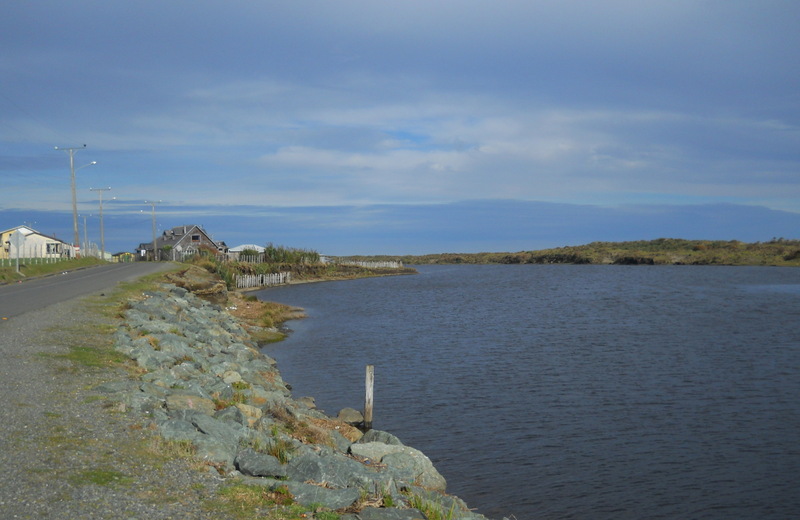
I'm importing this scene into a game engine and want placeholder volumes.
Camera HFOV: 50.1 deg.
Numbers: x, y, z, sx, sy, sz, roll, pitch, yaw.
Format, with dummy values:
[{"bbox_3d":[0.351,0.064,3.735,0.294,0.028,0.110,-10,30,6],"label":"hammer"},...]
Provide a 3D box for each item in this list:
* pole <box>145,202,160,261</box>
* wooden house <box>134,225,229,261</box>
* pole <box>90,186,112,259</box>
[{"bbox_3d":[-37.400,-4.450,129.000,2.400,9.050,0.400,-1,0,-12],"label":"pole"},{"bbox_3d":[-37.500,-2.900,147.000,11.000,6.300,12.500,0,0,-38],"label":"wooden house"},{"bbox_3d":[-37.000,-4.500,106.000,2.400,9.150,0.400,-1,0,-10],"label":"pole"}]

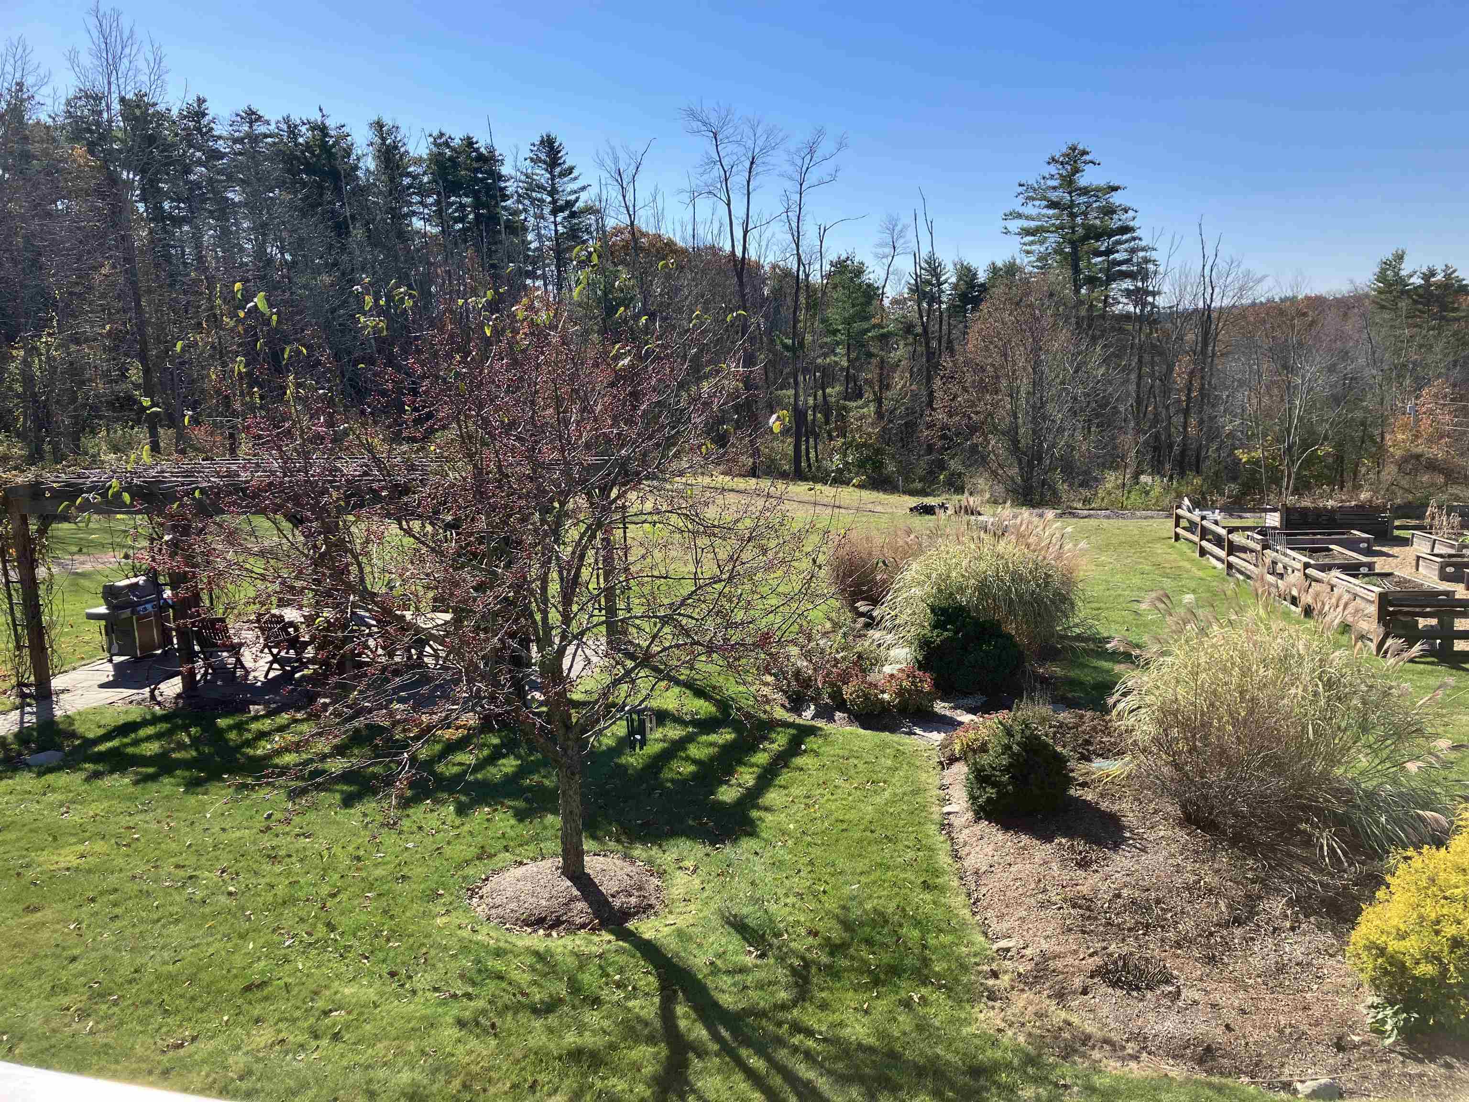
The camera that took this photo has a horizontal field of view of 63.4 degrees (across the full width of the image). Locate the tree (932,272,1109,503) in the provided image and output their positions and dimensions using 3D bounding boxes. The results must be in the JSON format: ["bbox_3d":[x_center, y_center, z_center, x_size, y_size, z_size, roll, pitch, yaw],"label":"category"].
[{"bbox_3d":[10.174,-5.507,40.956,6.100,7.900,5.900,-1,9,0],"label":"tree"}]

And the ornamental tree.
[{"bbox_3d":[-1.828,0.310,9.068,5.100,4.600,4.900,-1,9,0],"label":"ornamental tree"}]

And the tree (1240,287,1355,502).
[{"bbox_3d":[19.086,-5.377,40.201,4.200,7.600,4.200,-1,9,0],"label":"tree"}]

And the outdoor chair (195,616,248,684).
[{"bbox_3d":[-7.026,1.294,16.275,0.540,0.890,0.570,0,9,5],"label":"outdoor chair"}]

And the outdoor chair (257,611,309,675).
[{"bbox_3d":[-6.233,1.249,16.389,0.540,0.890,0.570,2,10,22],"label":"outdoor chair"}]

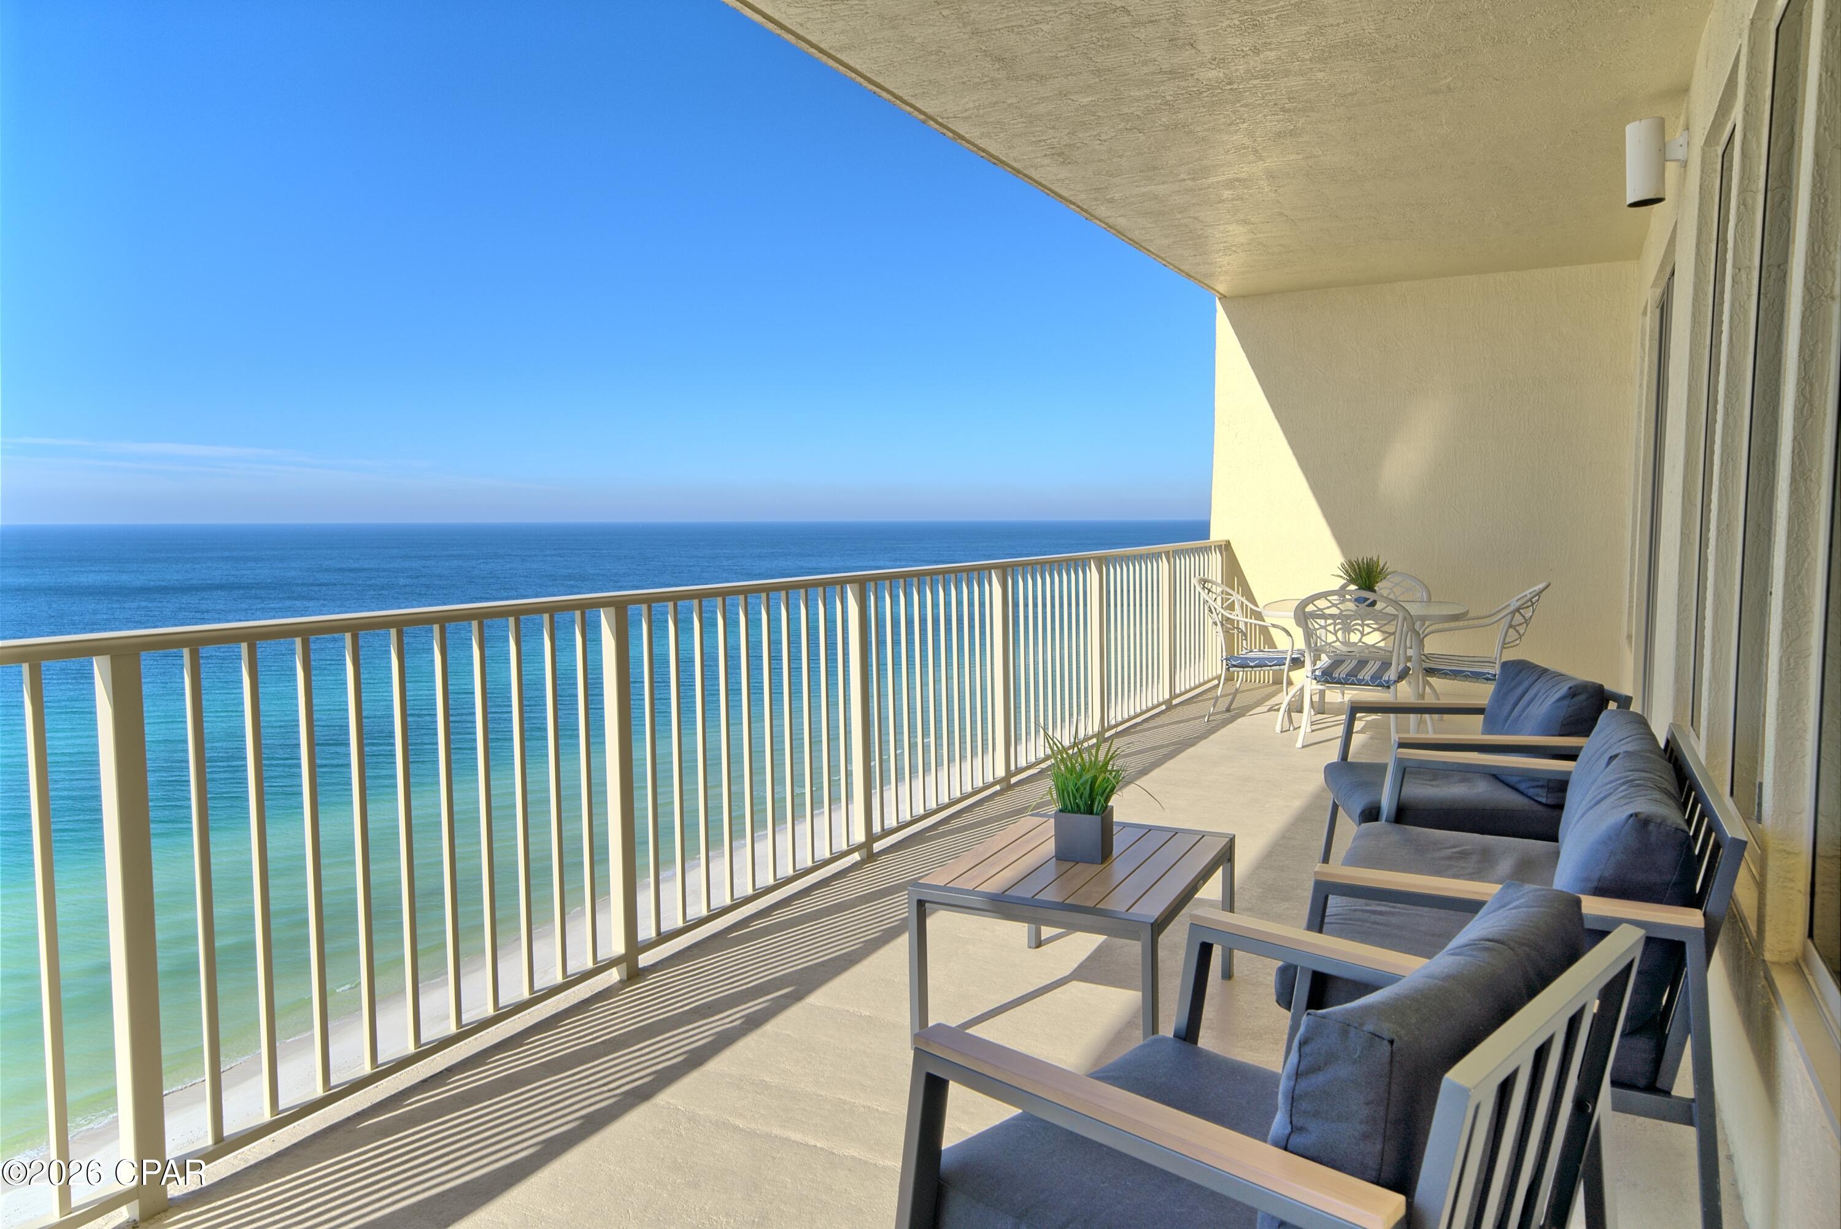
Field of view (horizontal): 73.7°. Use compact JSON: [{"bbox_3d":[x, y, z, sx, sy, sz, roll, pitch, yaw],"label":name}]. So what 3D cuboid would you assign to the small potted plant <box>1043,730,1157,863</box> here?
[{"bbox_3d":[0.433,0.452,3.084,0.220,0.330,0.250,2,5,28],"label":"small potted plant"}]

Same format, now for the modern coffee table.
[{"bbox_3d":[0.412,0.816,3.093,0.578,0.400,0.790,2,5,28],"label":"modern coffee table"}]

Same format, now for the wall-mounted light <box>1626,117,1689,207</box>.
[{"bbox_3d":[2.632,-1.621,4.394,0.187,0.283,0.120,2,5,28],"label":"wall-mounted light"}]

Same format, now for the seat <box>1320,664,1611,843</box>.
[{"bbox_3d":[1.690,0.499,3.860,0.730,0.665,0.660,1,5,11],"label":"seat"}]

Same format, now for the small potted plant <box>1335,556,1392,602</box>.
[{"bbox_3d":[2.605,-0.196,7.187,0.310,0.295,0.310,2,5,28],"label":"small potted plant"}]

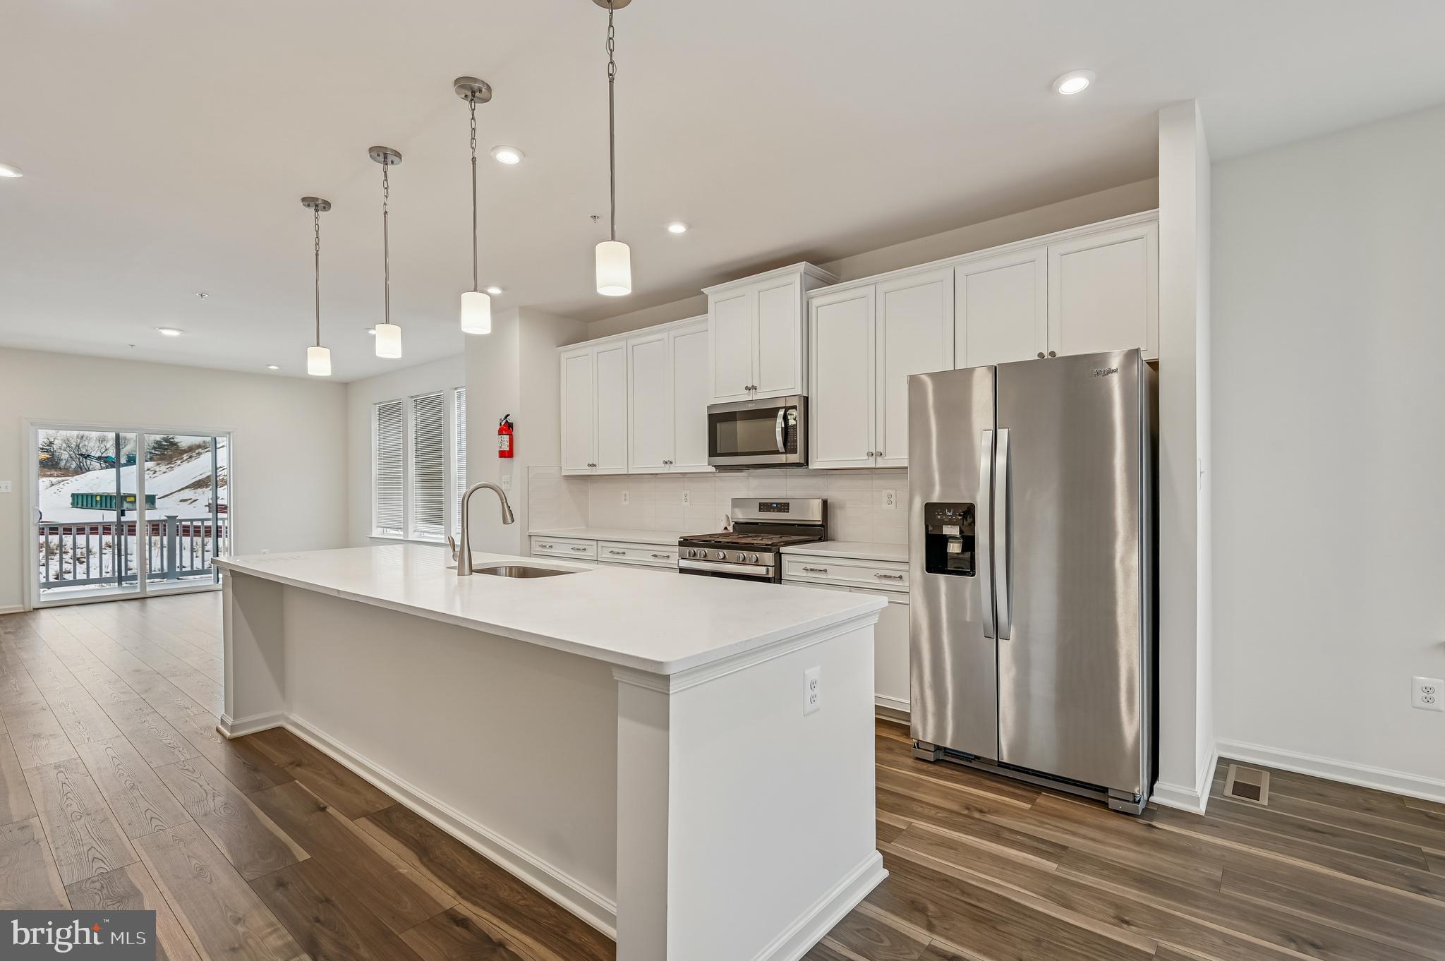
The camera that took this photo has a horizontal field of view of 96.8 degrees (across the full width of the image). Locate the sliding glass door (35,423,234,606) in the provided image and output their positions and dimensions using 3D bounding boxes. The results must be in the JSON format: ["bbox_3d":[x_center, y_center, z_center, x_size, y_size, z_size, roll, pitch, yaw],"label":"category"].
[{"bbox_3d":[-6.793,0.392,7.483,0.100,1.980,1.730,-1,-1,39],"label":"sliding glass door"}]

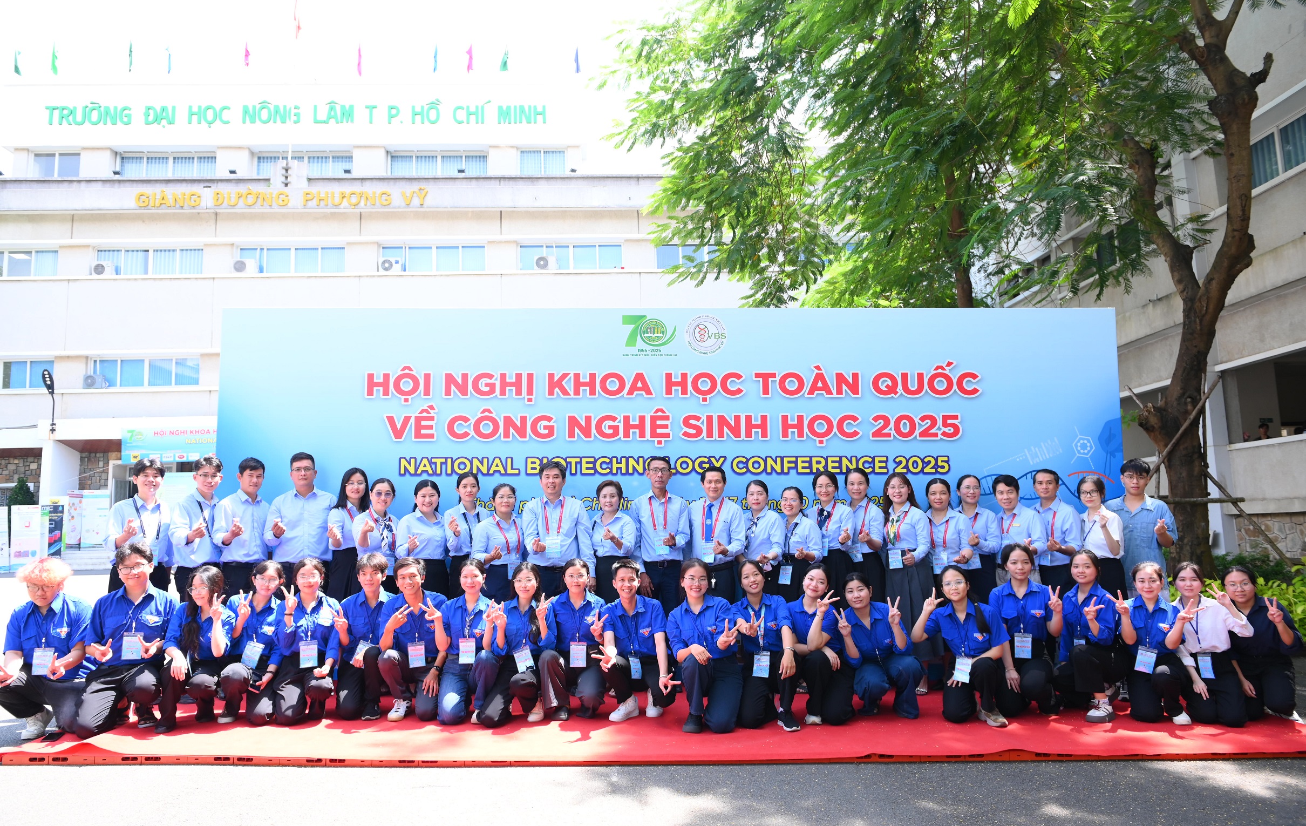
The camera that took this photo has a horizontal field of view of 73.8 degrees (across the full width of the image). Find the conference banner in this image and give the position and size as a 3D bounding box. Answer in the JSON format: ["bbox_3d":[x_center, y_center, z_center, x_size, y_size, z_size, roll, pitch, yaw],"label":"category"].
[{"bbox_3d":[0.134,0.628,7.121,7.362,2.990,0.180,0,-6,0],"label":"conference banner"}]

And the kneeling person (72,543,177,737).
[{"bbox_3d":[-3.376,1.404,5.564,0.620,1.134,0.700,3,-8,-33],"label":"kneeling person"}]

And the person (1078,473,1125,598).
[{"bbox_3d":[3.295,1.252,6.395,0.400,1.582,0.340,-5,-8,32],"label":"person"}]

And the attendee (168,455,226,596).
[{"bbox_3d":[-3.305,1.171,6.298,0.470,1.747,0.340,4,-8,-38],"label":"attendee"}]

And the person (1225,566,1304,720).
[{"bbox_3d":[4.015,1.495,5.721,0.490,0.965,0.620,-6,-9,38],"label":"person"}]

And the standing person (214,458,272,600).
[{"bbox_3d":[-2.967,1.178,6.288,0.500,1.717,0.440,5,-9,-40],"label":"standing person"}]

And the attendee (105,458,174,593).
[{"bbox_3d":[-3.710,1.184,6.308,0.490,1.706,0.370,3,-8,-24],"label":"attendee"}]

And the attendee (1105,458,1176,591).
[{"bbox_3d":[3.671,1.189,6.515,0.500,1.700,0.340,-5,-8,33],"label":"attendee"}]

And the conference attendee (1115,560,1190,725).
[{"bbox_3d":[3.315,1.475,5.775,0.500,0.982,0.620,-5,-7,30],"label":"conference attendee"}]

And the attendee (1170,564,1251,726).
[{"bbox_3d":[3.707,1.478,5.775,0.520,0.974,0.620,-4,-7,28],"label":"attendee"}]

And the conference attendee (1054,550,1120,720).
[{"bbox_3d":[2.916,1.454,5.846,0.520,1.059,0.780,-7,-9,38],"label":"conference attendee"}]

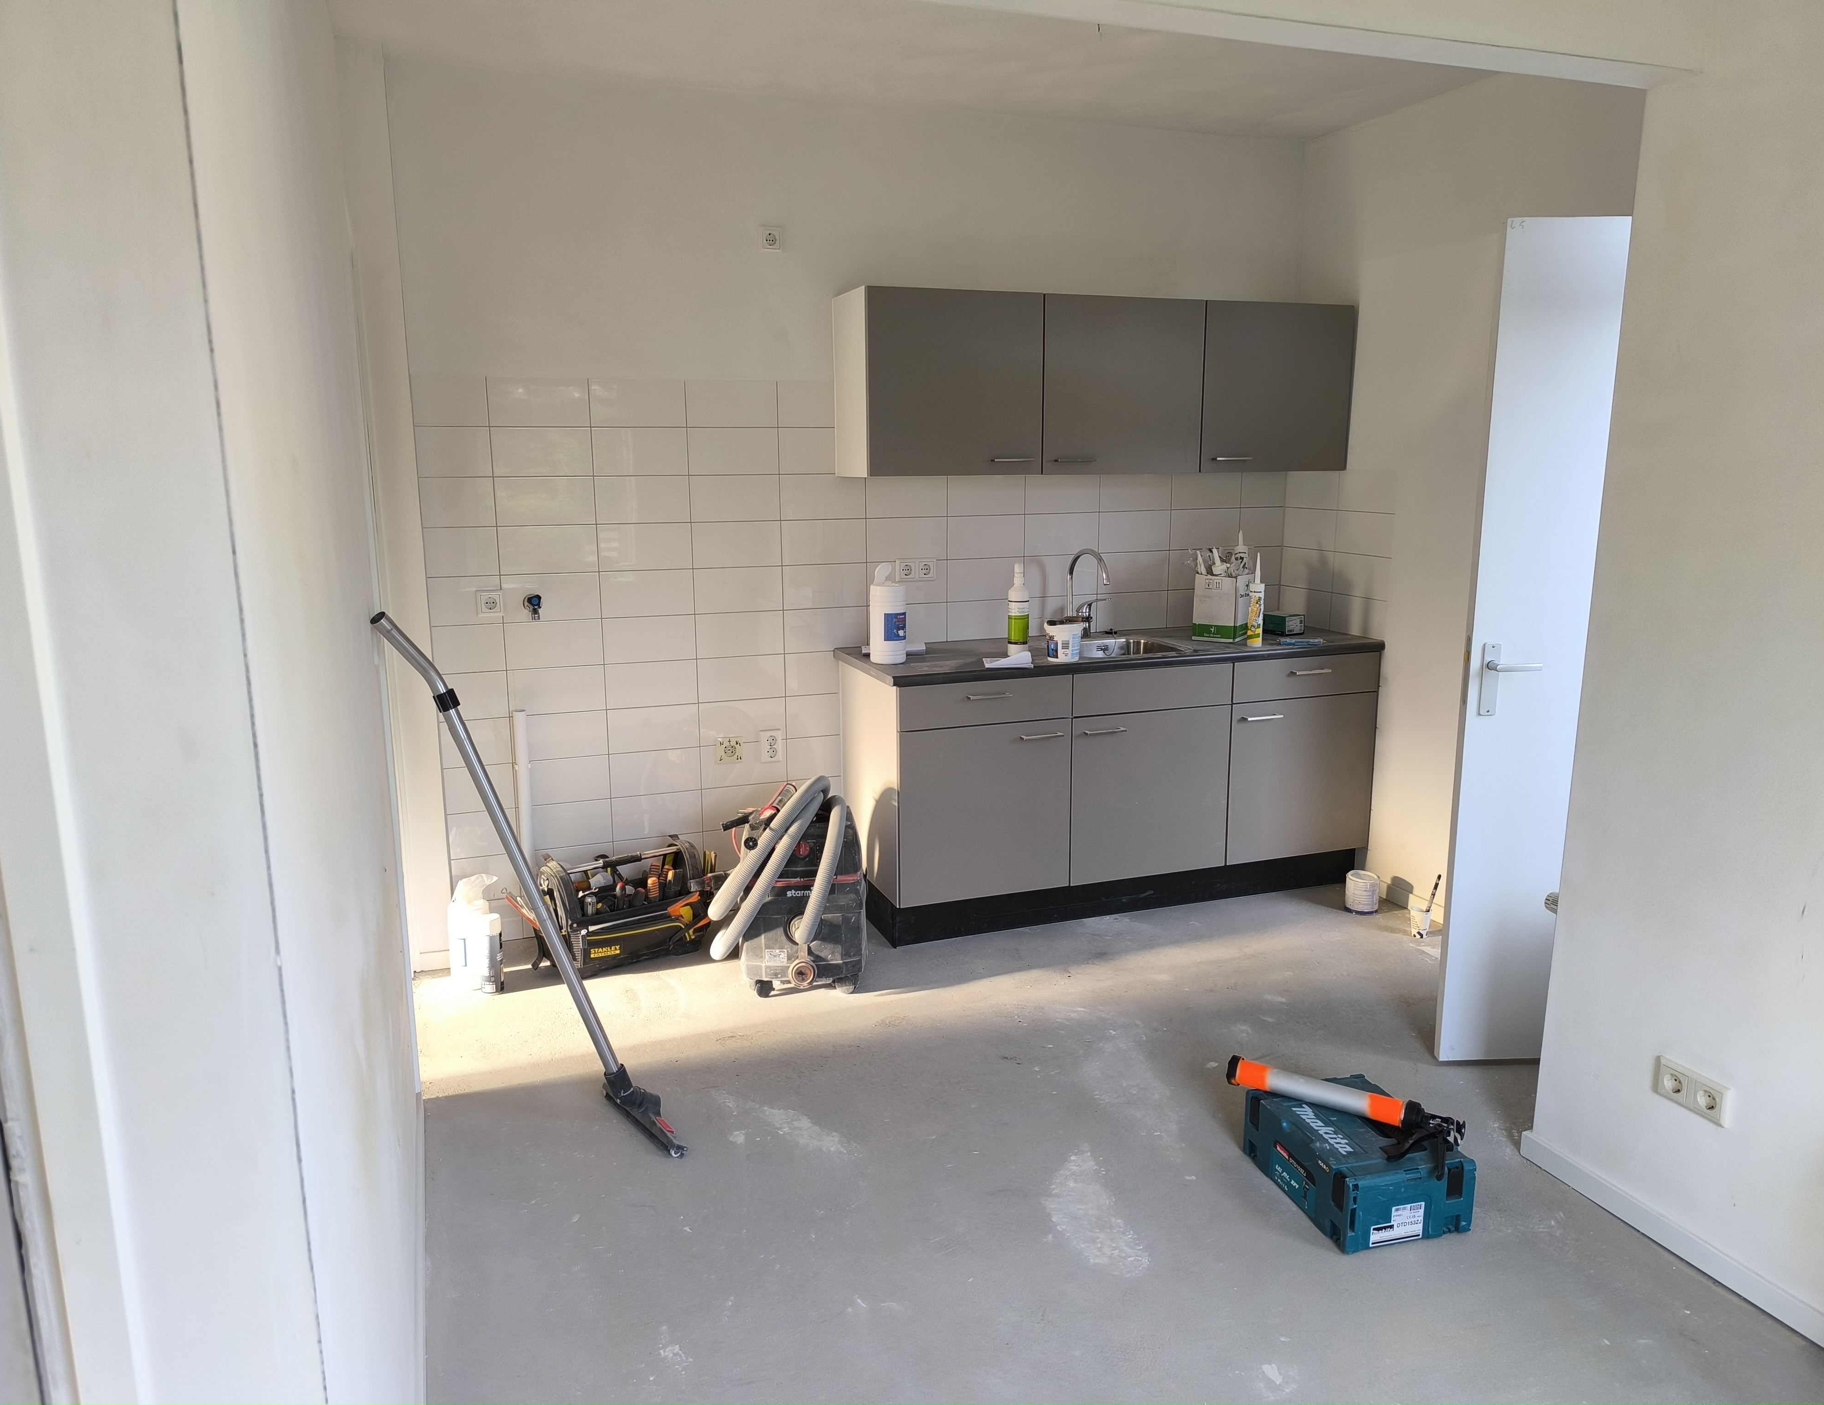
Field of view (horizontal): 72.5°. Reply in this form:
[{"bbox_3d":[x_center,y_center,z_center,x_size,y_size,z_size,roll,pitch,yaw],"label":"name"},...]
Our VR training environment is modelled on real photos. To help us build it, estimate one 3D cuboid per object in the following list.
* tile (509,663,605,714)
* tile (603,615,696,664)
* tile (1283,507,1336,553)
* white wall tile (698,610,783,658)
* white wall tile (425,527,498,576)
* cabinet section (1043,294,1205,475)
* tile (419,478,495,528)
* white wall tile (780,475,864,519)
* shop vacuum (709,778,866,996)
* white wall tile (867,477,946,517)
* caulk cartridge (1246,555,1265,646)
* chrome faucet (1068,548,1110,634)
[{"bbox_3d":[-1.141,-0.040,4.015,0.298,0.148,0.010,-4,12,-20],"label":"tile"},{"bbox_3d":[-0.865,-0.210,4.099,0.299,0.148,0.010,-5,13,-20],"label":"tile"},{"bbox_3d":[1.511,-0.653,4.715,0.010,0.148,0.300,-4,12,-20],"label":"tile"},{"bbox_3d":[-0.582,-0.232,4.201,0.299,0.148,0.010,-5,13,-20],"label":"white wall tile"},{"bbox_3d":[-1.378,-0.459,3.819,0.209,0.148,0.010,-4,12,-20],"label":"white wall tile"},{"bbox_3d":[0.654,-1.078,4.290,0.603,0.571,0.334,-4,12,-20],"label":"cabinet section"},{"bbox_3d":[-1.390,-0.611,3.809,0.220,0.148,0.010,-4,12,-20],"label":"tile"},{"bbox_3d":[-0.298,-0.694,4.203,0.299,0.149,0.010,-4,12,-20],"label":"white wall tile"},{"bbox_3d":[-0.373,0.537,3.761,0.430,0.595,0.460,-2,11,-6],"label":"shop vacuum"},{"bbox_3d":[-0.017,-0.720,4.312,0.299,0.148,0.010,-5,13,-20],"label":"white wall tile"},{"bbox_3d":[1.191,-0.352,4.286,0.050,0.319,0.050,3,12,15],"label":"caulk cartridge"},{"bbox_3d":[0.621,-0.379,4.393,0.055,0.325,0.225,-7,13,-31],"label":"chrome faucet"}]

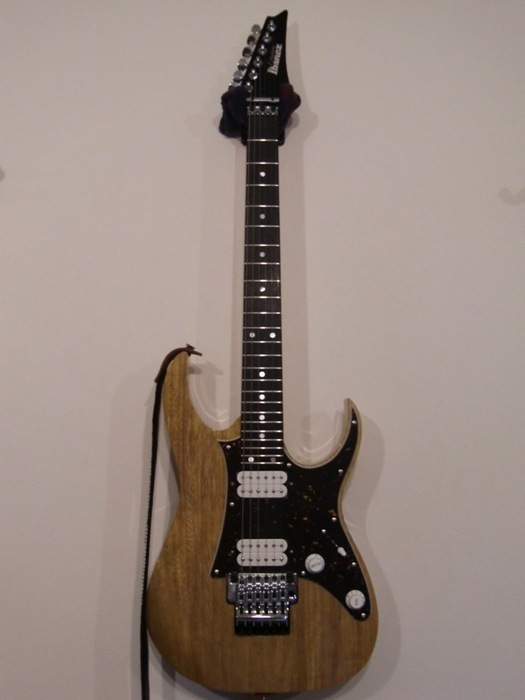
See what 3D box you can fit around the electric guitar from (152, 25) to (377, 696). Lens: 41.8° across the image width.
[{"bbox_3d":[0.001,-0.034,0.961,0.310,0.990,0.066,0,-7,0],"label":"electric guitar"}]

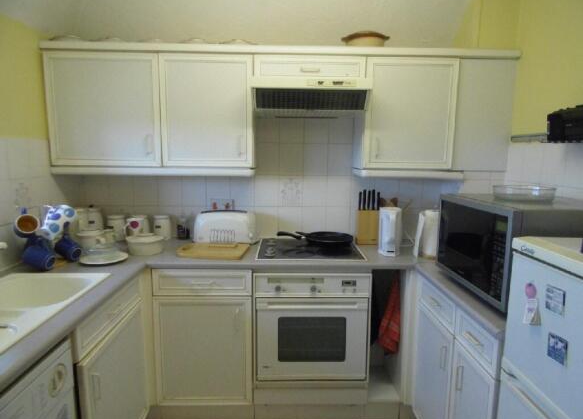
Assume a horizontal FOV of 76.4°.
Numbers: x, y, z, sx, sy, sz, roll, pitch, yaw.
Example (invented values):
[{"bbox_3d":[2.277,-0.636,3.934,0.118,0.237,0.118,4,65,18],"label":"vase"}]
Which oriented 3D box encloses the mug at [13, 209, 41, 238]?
[{"bbox_3d":[-1.208,0.063,1.692,0.090,0.118,0.100,-7,-10,-41],"label":"mug"}]

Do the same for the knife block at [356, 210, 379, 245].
[{"bbox_3d":[0.461,0.104,2.235,0.135,0.212,0.105,0,8,-1],"label":"knife block"}]

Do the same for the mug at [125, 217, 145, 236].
[{"bbox_3d":[-0.946,0.133,2.236,0.116,0.125,0.092,-2,7,-20],"label":"mug"}]

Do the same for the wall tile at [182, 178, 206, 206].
[{"bbox_3d":[-0.614,-0.121,2.332,0.151,0.199,0.010,0,9,-1],"label":"wall tile"}]

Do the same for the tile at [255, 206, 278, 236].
[{"bbox_3d":[-0.156,0.085,2.405,0.152,0.200,0.010,0,8,-1],"label":"tile"}]

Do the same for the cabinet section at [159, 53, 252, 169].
[{"bbox_3d":[-0.455,-0.544,2.150,0.500,0.592,0.312,0,7,-1],"label":"cabinet section"}]

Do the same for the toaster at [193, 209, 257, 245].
[{"bbox_3d":[-0.403,0.107,2.268,0.352,0.198,0.165,1,6,4],"label":"toaster"}]

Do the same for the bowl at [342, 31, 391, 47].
[{"bbox_3d":[0.417,-0.914,2.090,0.270,0.110,0.235,0,8,-1],"label":"bowl"}]

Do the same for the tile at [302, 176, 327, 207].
[{"bbox_3d":[0.150,-0.115,2.361,0.153,0.200,0.010,0,8,-1],"label":"tile"}]

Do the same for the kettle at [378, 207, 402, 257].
[{"bbox_3d":[0.541,0.122,2.025,0.117,0.246,0.130,1,6,7],"label":"kettle"}]

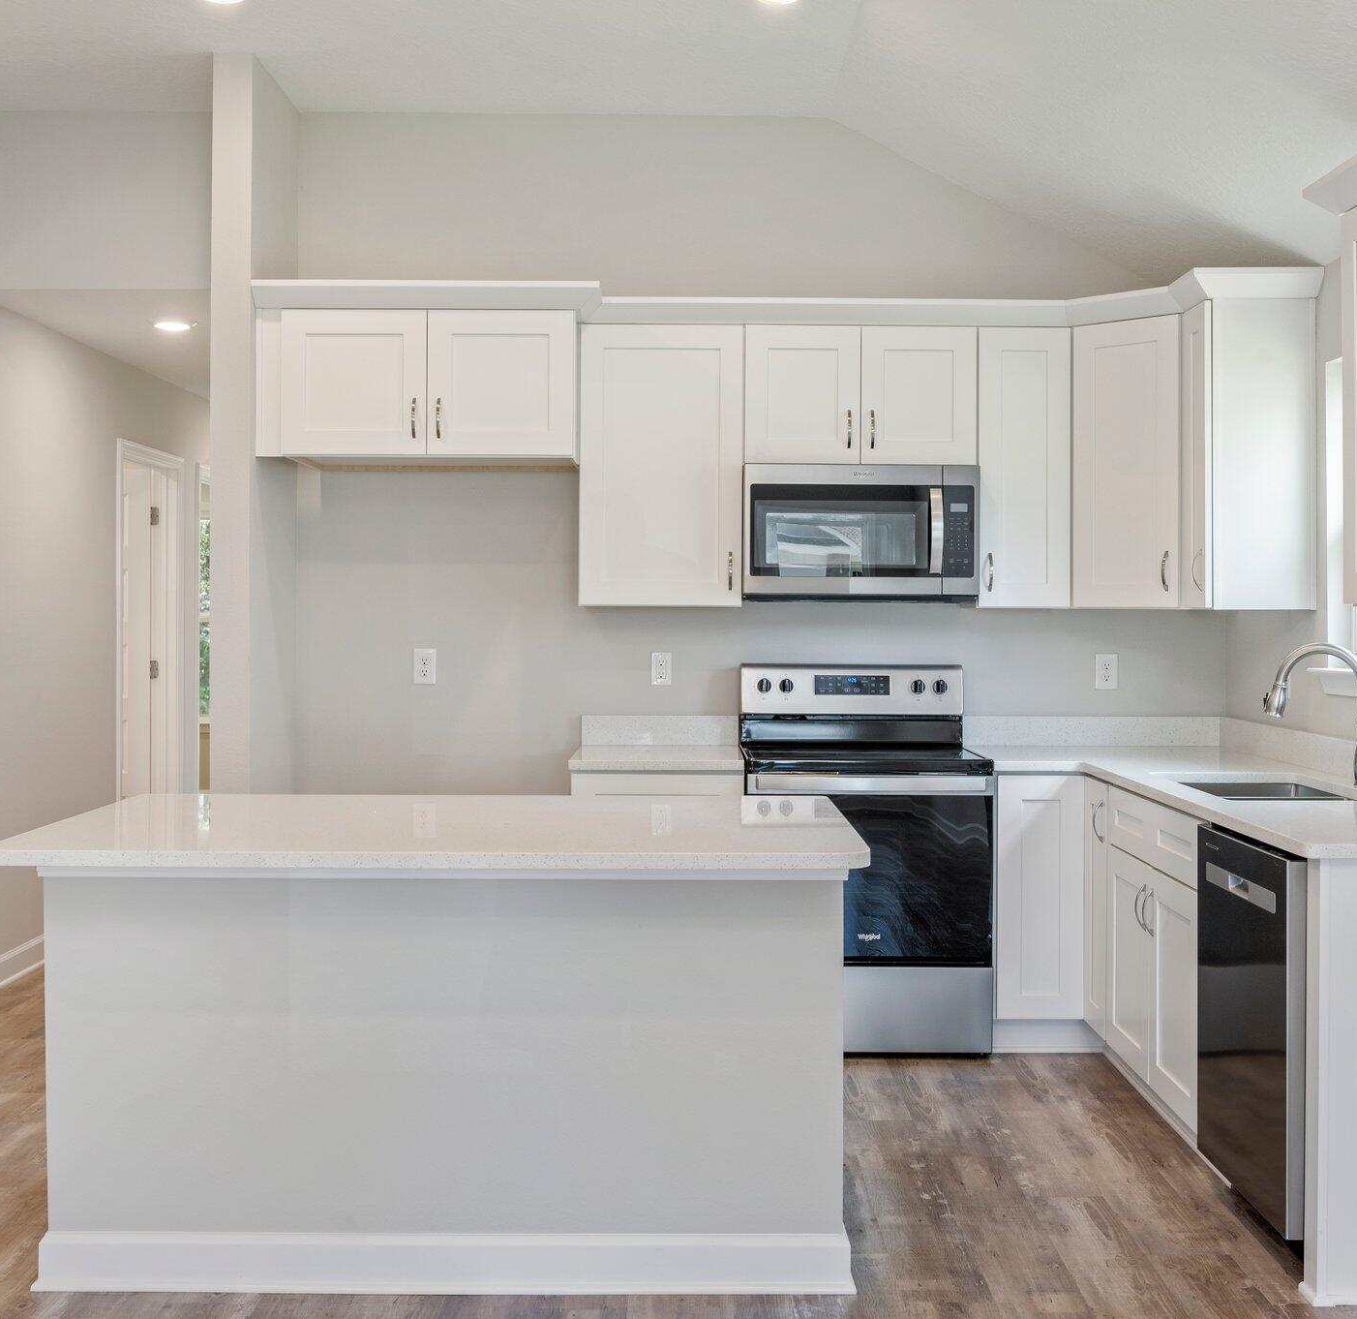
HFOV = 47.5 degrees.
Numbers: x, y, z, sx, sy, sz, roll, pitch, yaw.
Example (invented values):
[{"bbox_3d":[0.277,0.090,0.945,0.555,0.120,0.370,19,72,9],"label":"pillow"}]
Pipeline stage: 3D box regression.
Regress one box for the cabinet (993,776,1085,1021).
[{"bbox_3d":[1.110,0.723,5.052,0.282,0.780,0.630,0,2,0],"label":"cabinet"}]

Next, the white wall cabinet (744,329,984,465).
[{"bbox_3d":[0.595,-0.853,5.158,0.762,0.453,0.330,0,2,0],"label":"white wall cabinet"}]

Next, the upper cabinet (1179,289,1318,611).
[{"bbox_3d":[1.722,-0.607,4.624,0.330,0.928,0.220,0,2,0],"label":"upper cabinet"}]

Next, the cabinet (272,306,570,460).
[{"bbox_3d":[-0.798,-0.871,5.057,0.942,0.462,0.521,0,2,0],"label":"cabinet"}]

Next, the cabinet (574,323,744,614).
[{"bbox_3d":[-0.055,-0.626,5.153,0.528,0.912,0.330,0,2,0],"label":"cabinet"}]

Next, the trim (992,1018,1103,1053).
[{"bbox_3d":[1.149,1.173,4.811,0.356,0.109,0.020,0,2,0],"label":"trim"}]

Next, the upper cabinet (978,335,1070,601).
[{"bbox_3d":[1.127,-0.620,5.162,0.305,0.914,0.330,0,2,0],"label":"upper cabinet"}]

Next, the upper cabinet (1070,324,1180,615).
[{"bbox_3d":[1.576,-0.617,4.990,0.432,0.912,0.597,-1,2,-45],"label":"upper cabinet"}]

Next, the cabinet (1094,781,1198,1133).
[{"bbox_3d":[1.560,0.774,4.080,0.630,0.820,0.780,0,2,0],"label":"cabinet"}]

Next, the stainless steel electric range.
[{"bbox_3d":[0.587,0.624,4.987,0.758,1.194,0.693,0,2,0],"label":"stainless steel electric range"}]

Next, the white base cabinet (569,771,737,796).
[{"bbox_3d":[-0.064,0.768,5.060,0.530,0.876,0.630,0,2,0],"label":"white base cabinet"}]

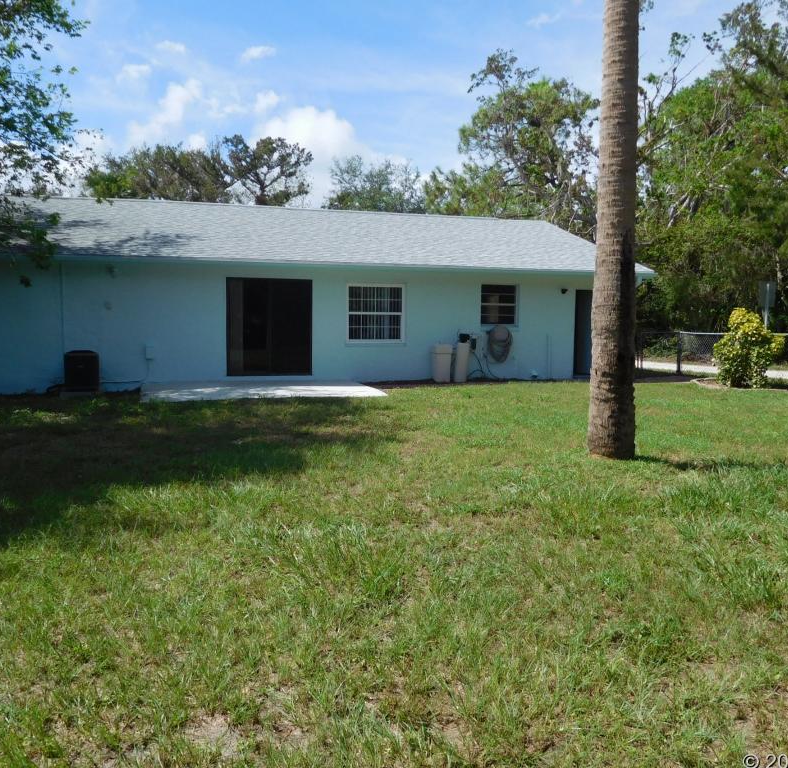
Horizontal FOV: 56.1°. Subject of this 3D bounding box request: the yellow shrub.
[{"bbox_3d":[8.305,-0.842,17.300,1.580,1.850,1.450,2,5,14],"label":"yellow shrub"}]

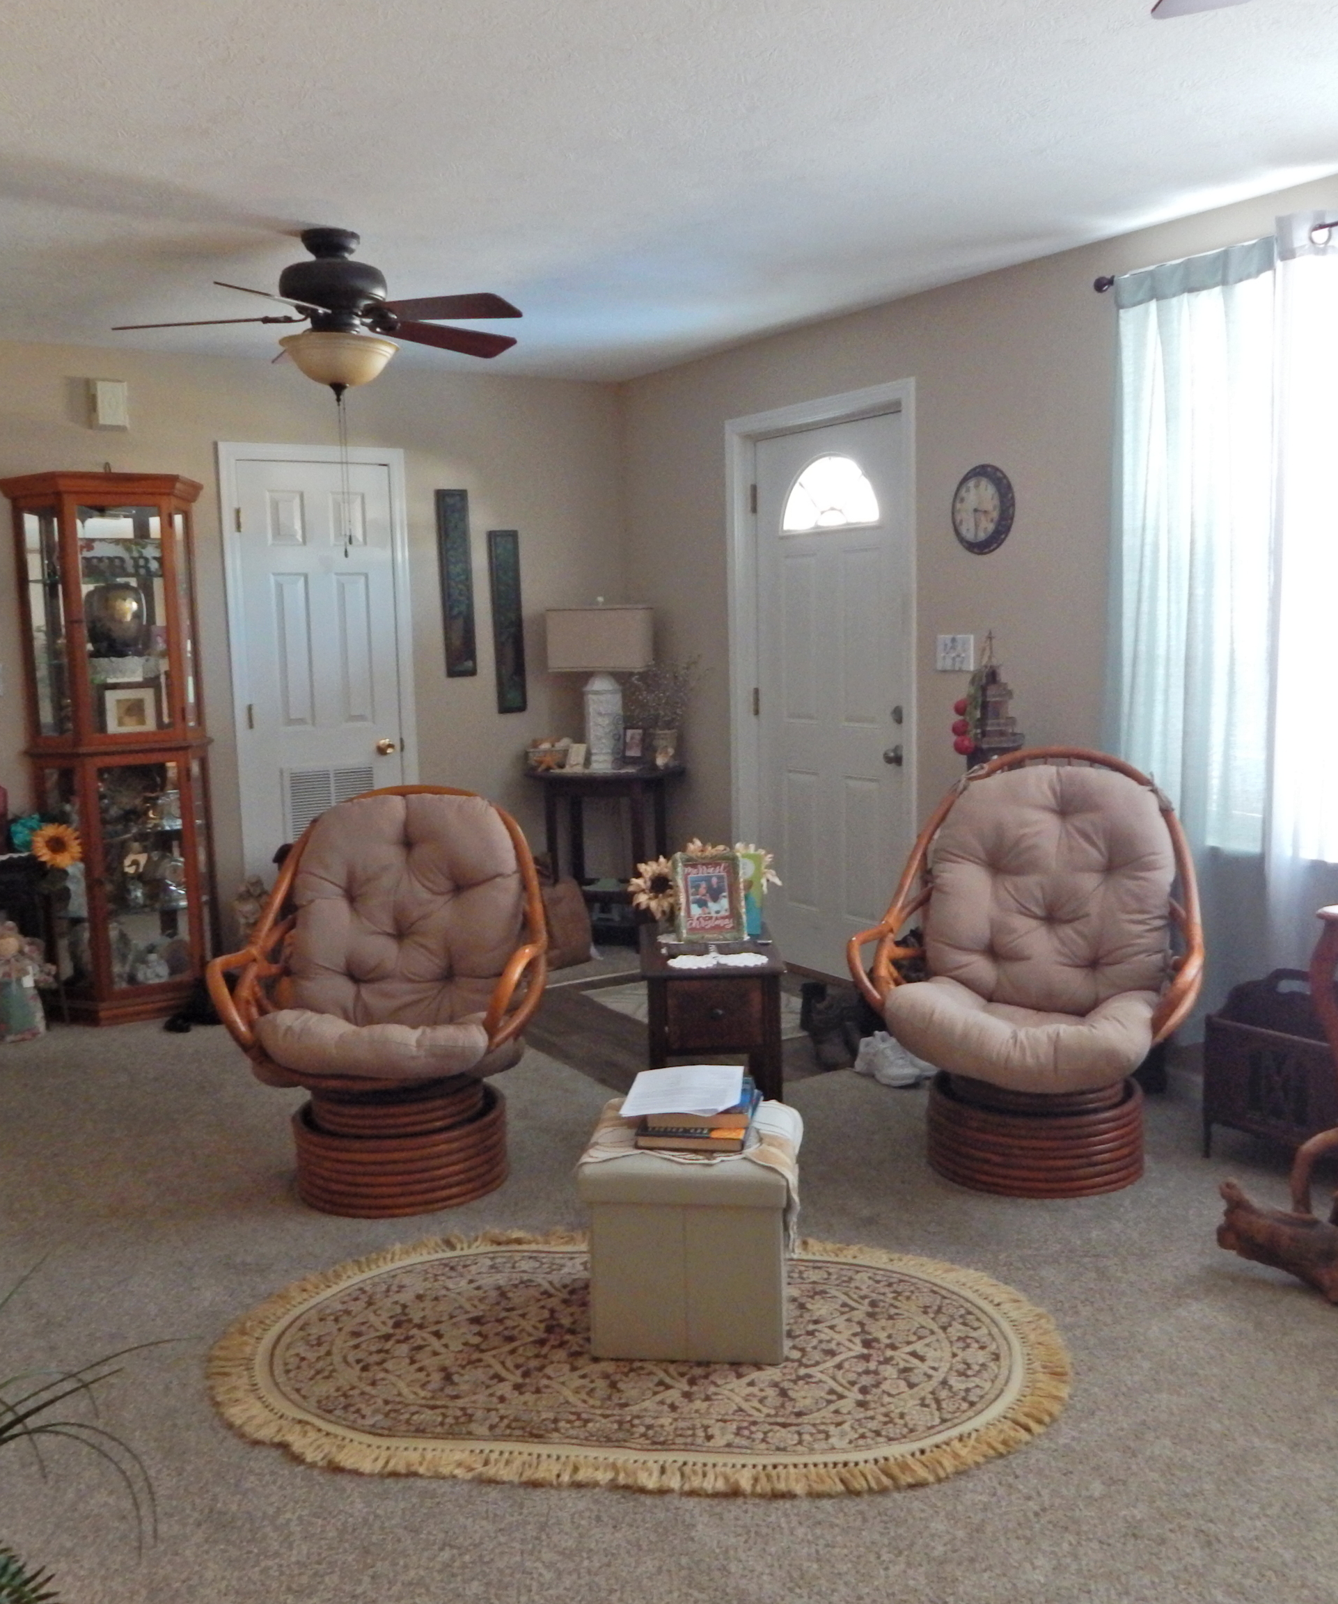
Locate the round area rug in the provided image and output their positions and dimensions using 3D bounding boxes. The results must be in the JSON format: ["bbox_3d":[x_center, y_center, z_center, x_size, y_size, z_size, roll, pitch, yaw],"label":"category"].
[{"bbox_3d":[-0.067,1.033,2.617,1.642,0.015,0.919,-1,8,7],"label":"round area rug"}]

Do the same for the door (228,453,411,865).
[{"bbox_3d":[-1.365,-0.361,5.547,0.680,2.060,0.070,-7,10,-32],"label":"door"}]

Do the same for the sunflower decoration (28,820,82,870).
[{"bbox_3d":[-2.120,0.149,4.712,0.165,0.165,0.060,-3,8,-14],"label":"sunflower decoration"}]

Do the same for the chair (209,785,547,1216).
[{"bbox_3d":[-0.707,0.467,3.545,0.790,0.980,0.860,-1,9,3],"label":"chair"}]

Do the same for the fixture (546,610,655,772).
[{"bbox_3d":[-0.284,-0.495,5.825,0.440,0.710,0.270,-1,9,5],"label":"fixture"}]

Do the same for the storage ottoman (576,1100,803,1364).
[{"bbox_3d":[0.050,0.834,2.700,0.385,0.380,0.380,-1,8,6],"label":"storage ottoman"}]

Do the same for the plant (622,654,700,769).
[{"bbox_3d":[-0.036,-0.390,5.860,0.340,0.490,0.300,-1,8,3],"label":"plant"}]

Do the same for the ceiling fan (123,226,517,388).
[{"bbox_3d":[-0.873,-1.282,3.584,1.100,0.400,1.100,-1,9,0],"label":"ceiling fan"}]

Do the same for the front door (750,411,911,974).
[{"bbox_3d":[0.603,-0.338,5.115,0.050,2.030,0.870,-7,10,-32],"label":"front door"}]

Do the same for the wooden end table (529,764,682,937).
[{"bbox_3d":[-0.287,0.244,5.849,0.700,0.730,0.370,-1,8,4],"label":"wooden end table"}]

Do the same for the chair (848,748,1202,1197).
[{"bbox_3d":[0.989,0.407,3.547,0.800,1.010,0.860,2,9,23],"label":"chair"}]

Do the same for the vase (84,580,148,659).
[{"bbox_3d":[-1.975,-0.652,4.857,0.215,0.270,0.205,-7,9,-34],"label":"vase"}]

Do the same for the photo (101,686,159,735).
[{"bbox_3d":[-1.959,-0.332,4.948,0.195,0.175,0.030,-7,10,-32],"label":"photo"}]

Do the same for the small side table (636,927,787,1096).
[{"bbox_3d":[0.115,0.640,3.420,0.335,0.570,0.520,-1,8,2],"label":"small side table"}]

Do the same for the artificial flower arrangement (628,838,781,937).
[{"bbox_3d":[0.092,0.215,3.470,0.390,0.250,0.250,-1,8,0],"label":"artificial flower arrangement"}]

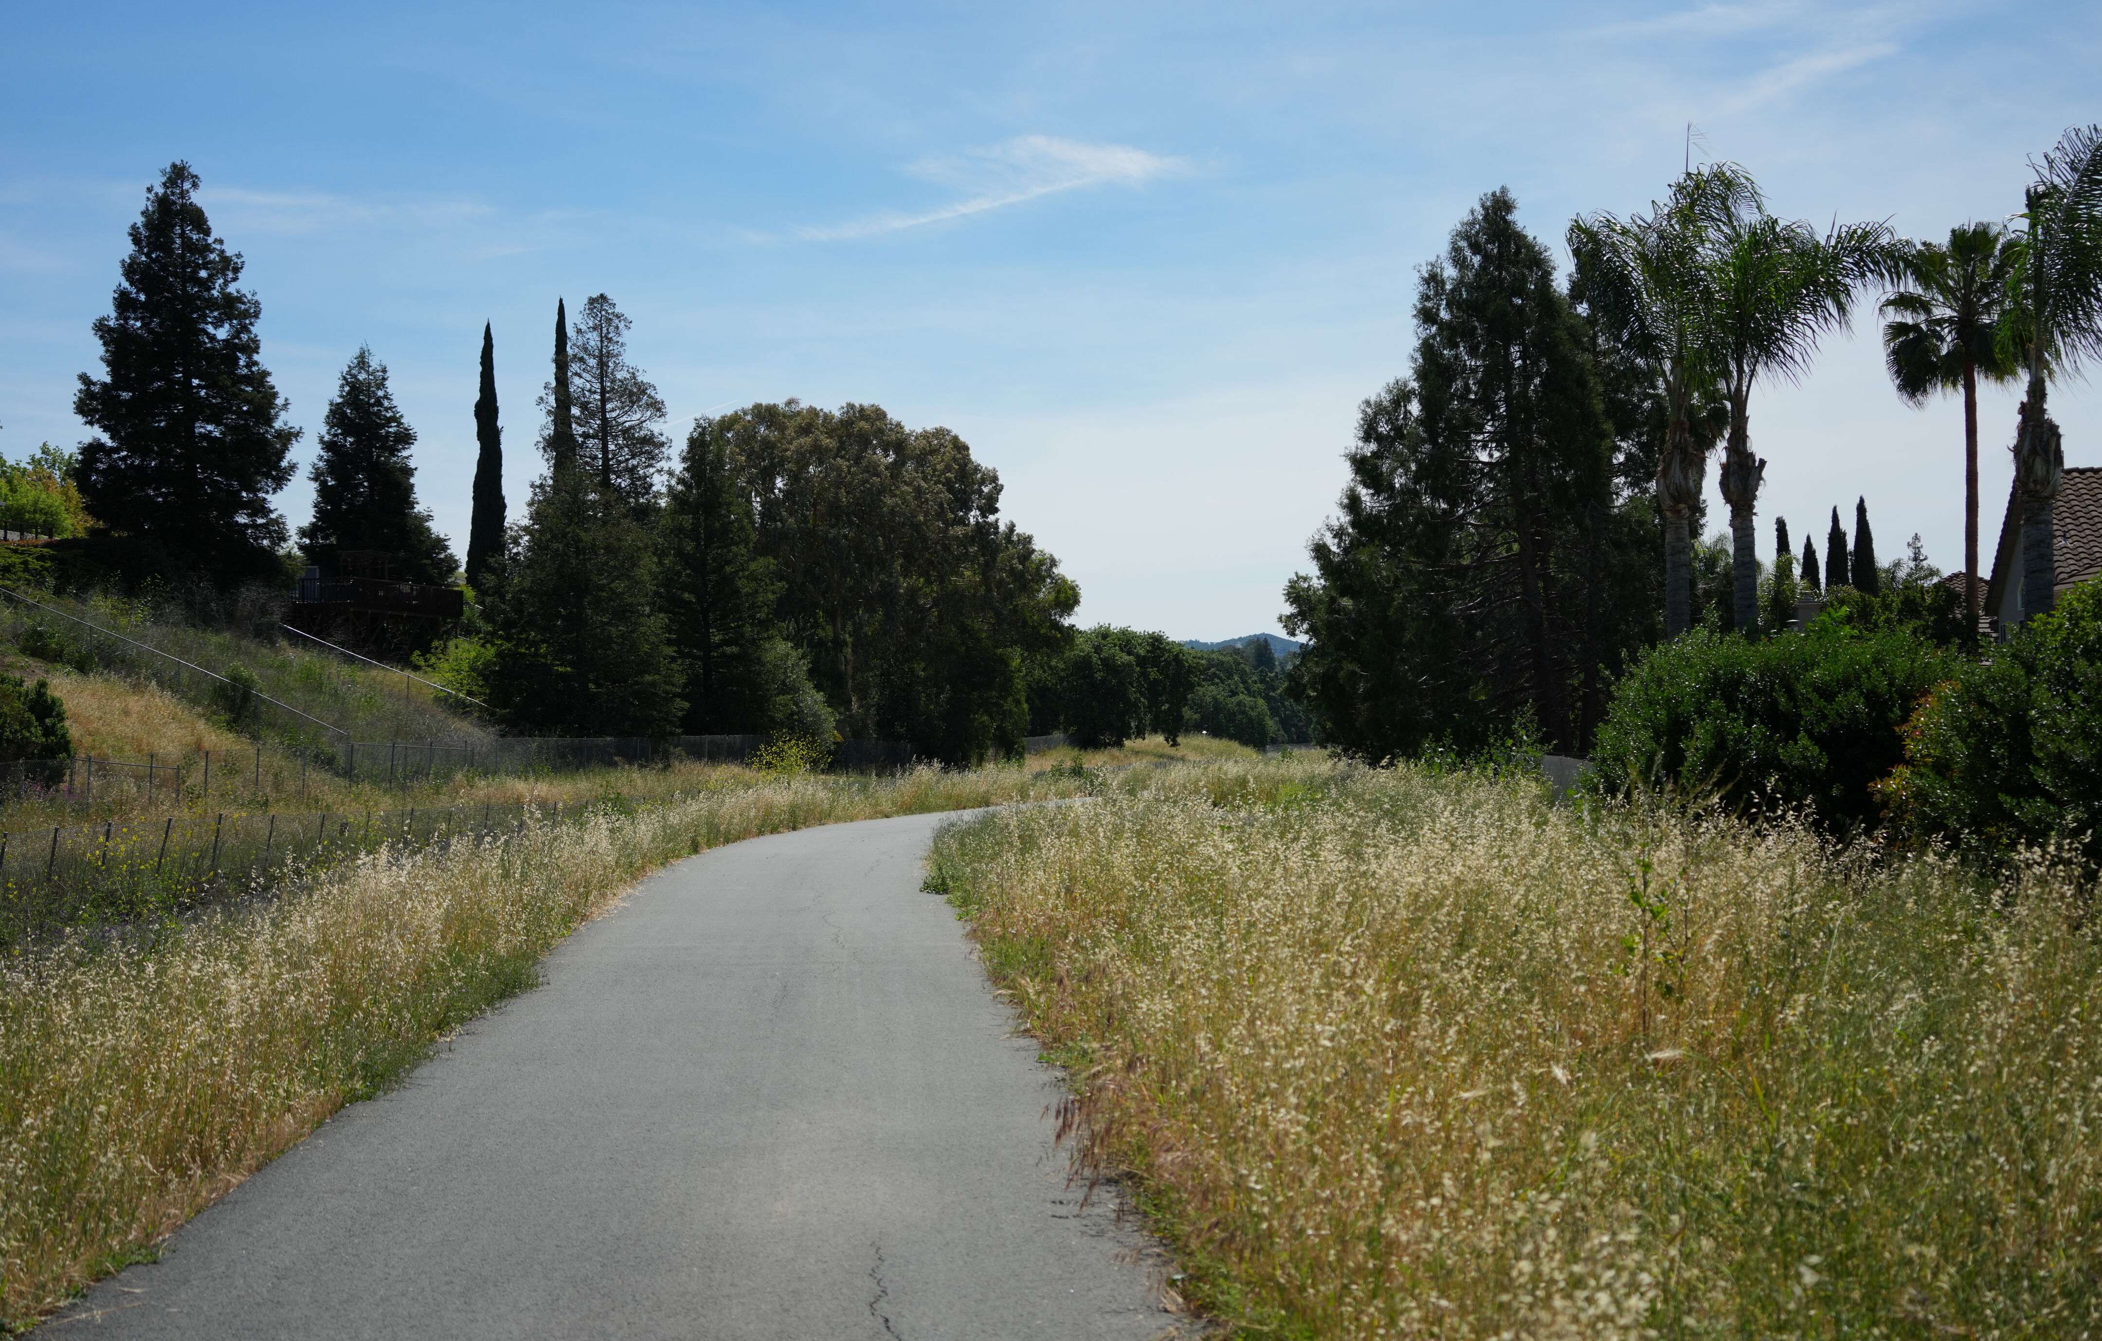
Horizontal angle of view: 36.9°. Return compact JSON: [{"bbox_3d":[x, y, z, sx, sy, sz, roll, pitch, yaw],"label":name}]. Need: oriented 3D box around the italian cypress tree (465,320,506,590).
[{"bbox_3d":[-23.687,-8.426,132.000,1.650,12.400,1.650,0,-1,0],"label":"italian cypress tree"}]

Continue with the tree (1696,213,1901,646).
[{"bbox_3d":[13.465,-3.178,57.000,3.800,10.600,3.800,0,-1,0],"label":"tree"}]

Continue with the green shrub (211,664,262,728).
[{"bbox_3d":[-21.831,0.704,84.500,1.400,1.750,1.400,0,-1,0],"label":"green shrub"}]

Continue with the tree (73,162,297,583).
[{"bbox_3d":[-29.400,-10.008,107.000,7.500,14.500,7.500,0,-1,0],"label":"tree"}]

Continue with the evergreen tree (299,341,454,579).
[{"bbox_3d":[-27.336,-7.870,128.000,6.400,10.700,6.400,0,-1,0],"label":"evergreen tree"}]

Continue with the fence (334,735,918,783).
[{"bbox_3d":[-12.100,2.950,108.000,0.150,1.300,58.000,0,-1,12],"label":"fence"}]

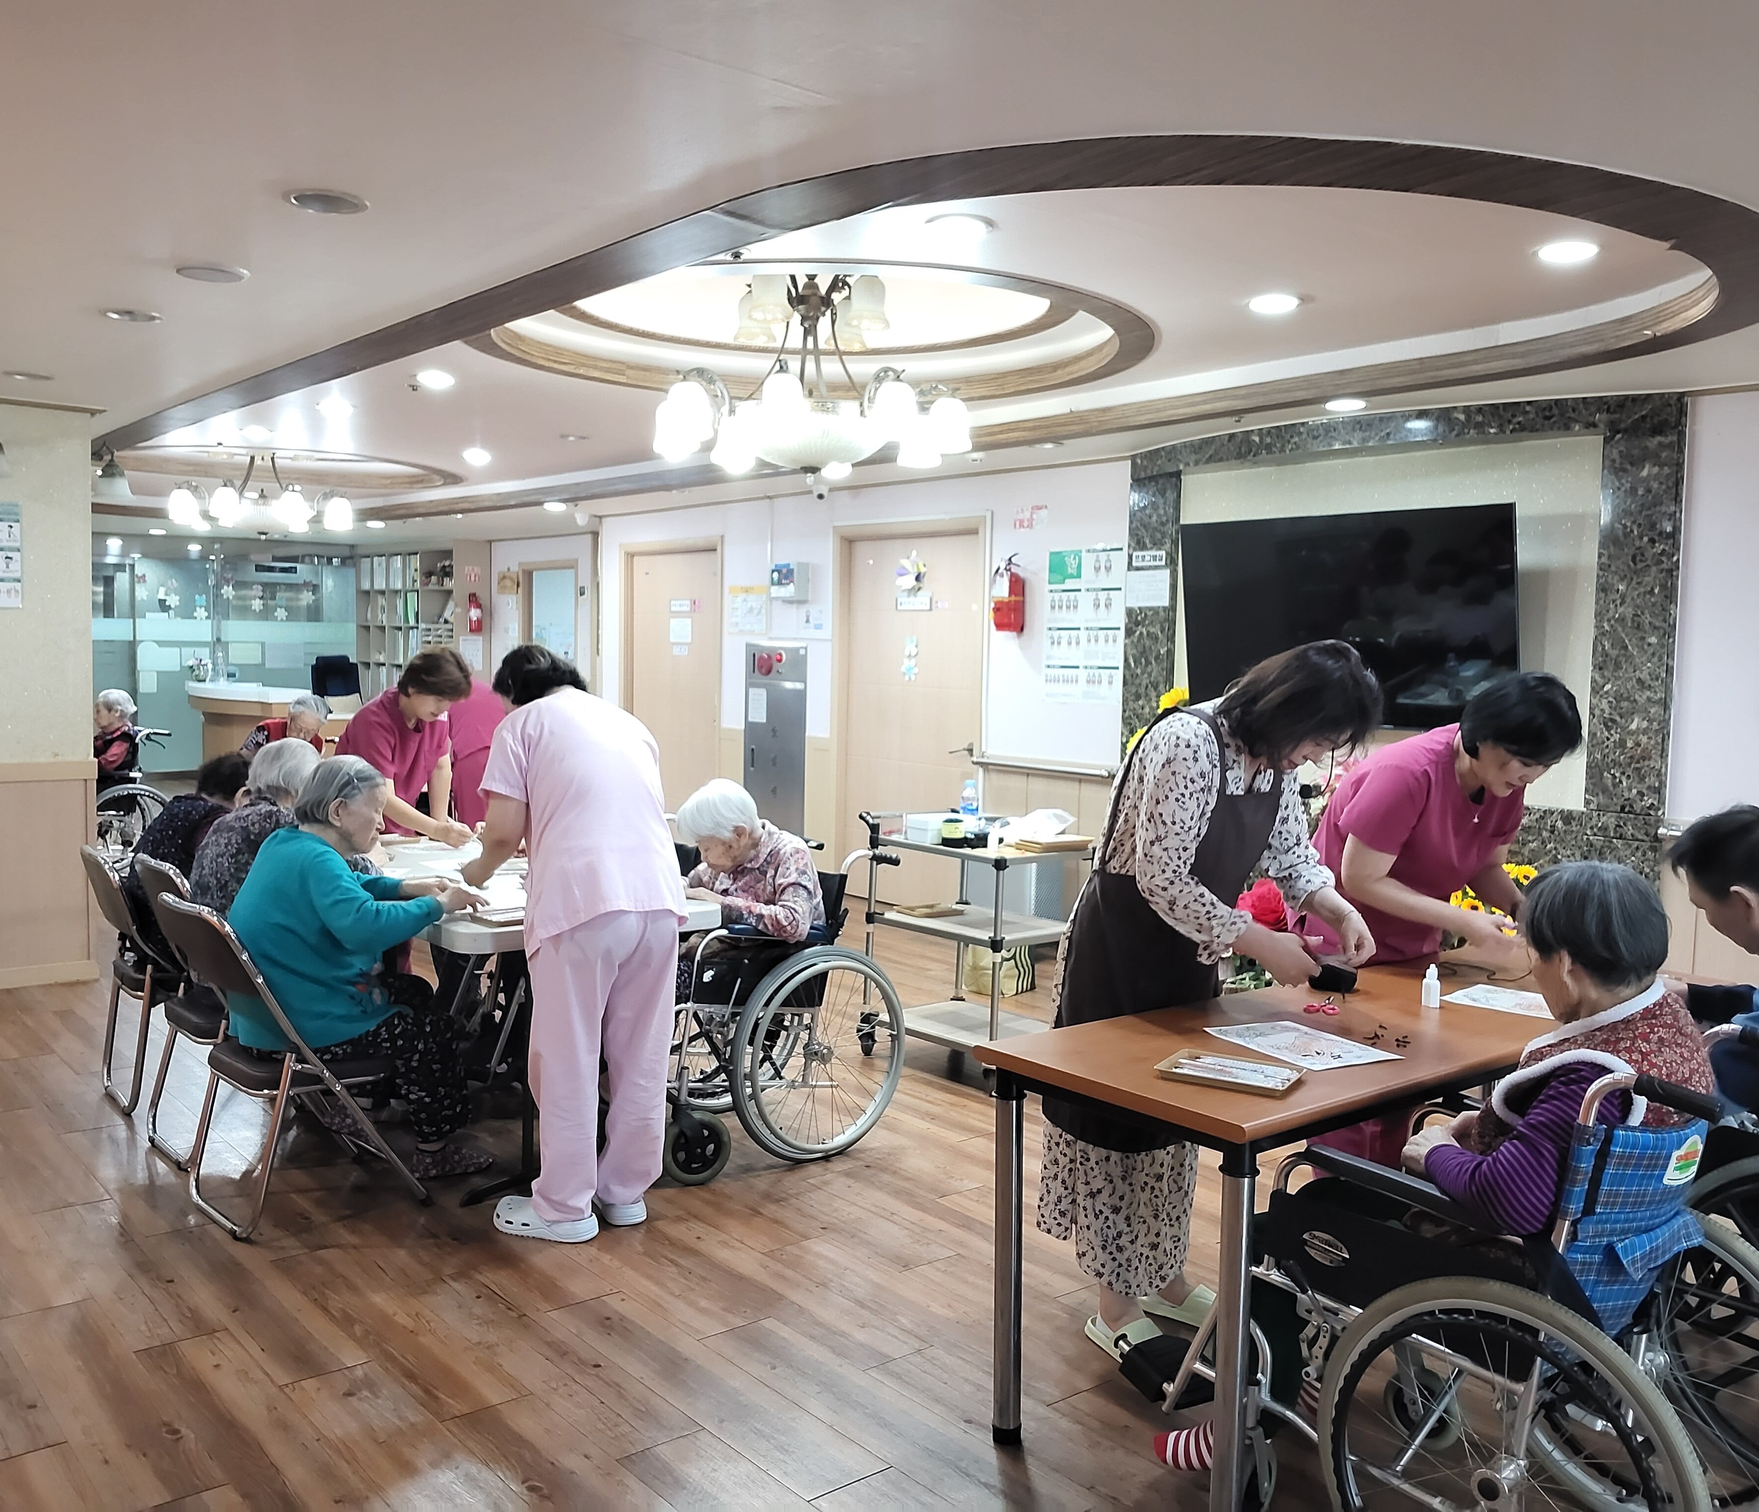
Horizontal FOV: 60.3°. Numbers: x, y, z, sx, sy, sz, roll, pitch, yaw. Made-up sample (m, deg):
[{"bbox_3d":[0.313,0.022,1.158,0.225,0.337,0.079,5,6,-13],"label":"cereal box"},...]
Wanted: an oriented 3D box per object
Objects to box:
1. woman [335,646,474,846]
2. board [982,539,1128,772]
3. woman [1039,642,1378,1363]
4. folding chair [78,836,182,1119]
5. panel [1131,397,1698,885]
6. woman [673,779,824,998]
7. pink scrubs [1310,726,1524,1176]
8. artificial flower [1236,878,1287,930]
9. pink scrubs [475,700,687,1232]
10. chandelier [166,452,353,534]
[{"bbox_3d":[-1.744,0.308,5.596,0.500,1.440,0.620,-3,5,-45],"label":"woman"},{"bbox_3d":[0.852,-0.515,7.478,0.040,1.132,0.948,-2,5,-40],"label":"board"},{"bbox_3d":[0.676,0.500,3.151,0.520,1.475,0.730,-3,5,-43],"label":"woman"},{"bbox_3d":[-2.196,0.671,4.835,0.510,0.790,0.460,-2,5,-41],"label":"folding chair"},{"bbox_3d":[1.948,-0.166,6.336,0.100,2.420,2.580,-2,5,-40],"label":"panel"},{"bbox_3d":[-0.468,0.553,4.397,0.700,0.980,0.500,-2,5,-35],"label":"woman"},{"bbox_3d":[1.320,0.525,3.855,0.500,1.250,0.480,4,5,38],"label":"pink scrubs"},{"bbox_3d":[1.114,0.442,4.400,0.150,0.160,0.150,2,4,14],"label":"artificial flower"},{"bbox_3d":[-0.726,0.483,3.810,0.500,1.280,0.500,-2,5,-42],"label":"pink scrubs"},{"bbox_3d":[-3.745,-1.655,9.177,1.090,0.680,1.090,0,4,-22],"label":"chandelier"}]

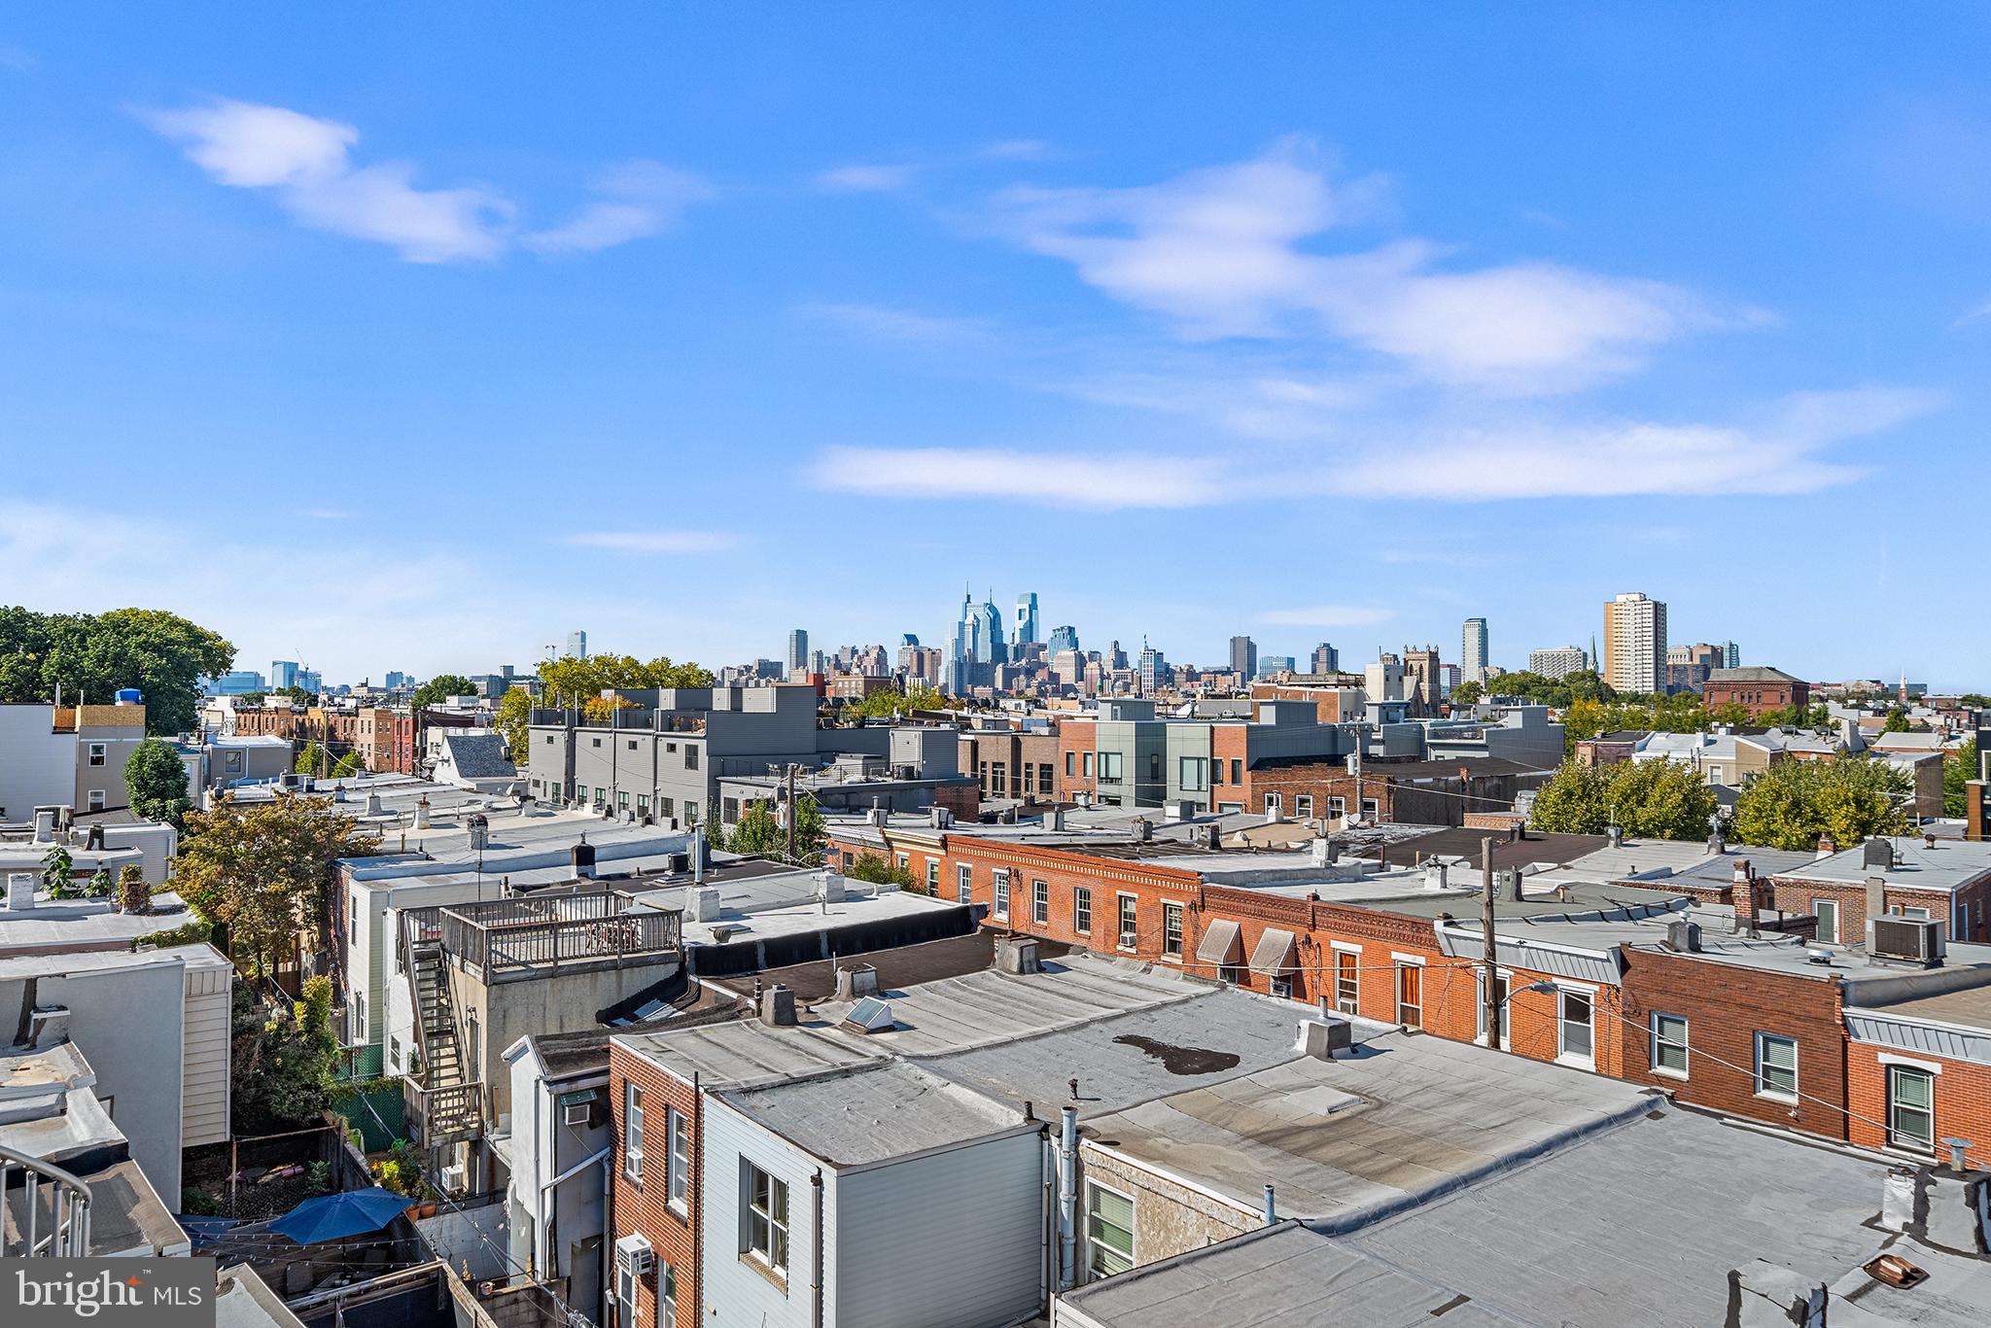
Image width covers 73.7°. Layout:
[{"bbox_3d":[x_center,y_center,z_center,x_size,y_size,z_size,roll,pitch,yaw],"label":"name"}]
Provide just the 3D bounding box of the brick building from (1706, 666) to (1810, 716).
[{"bbox_3d":[195.303,11.222,339.819,20.300,20.460,23.000,-1,-2,40],"label":"brick building"}]

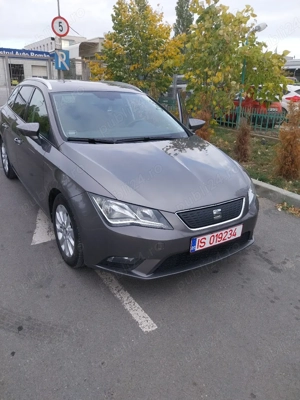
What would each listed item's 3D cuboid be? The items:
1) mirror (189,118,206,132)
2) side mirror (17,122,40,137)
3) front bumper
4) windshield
[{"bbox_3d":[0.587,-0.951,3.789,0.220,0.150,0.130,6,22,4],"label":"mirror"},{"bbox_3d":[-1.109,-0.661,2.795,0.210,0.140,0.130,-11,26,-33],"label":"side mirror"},{"bbox_3d":[0.345,0.168,2.445,1.760,0.560,0.590,-11,26,-33],"label":"front bumper"},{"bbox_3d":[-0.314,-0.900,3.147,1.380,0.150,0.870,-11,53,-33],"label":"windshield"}]

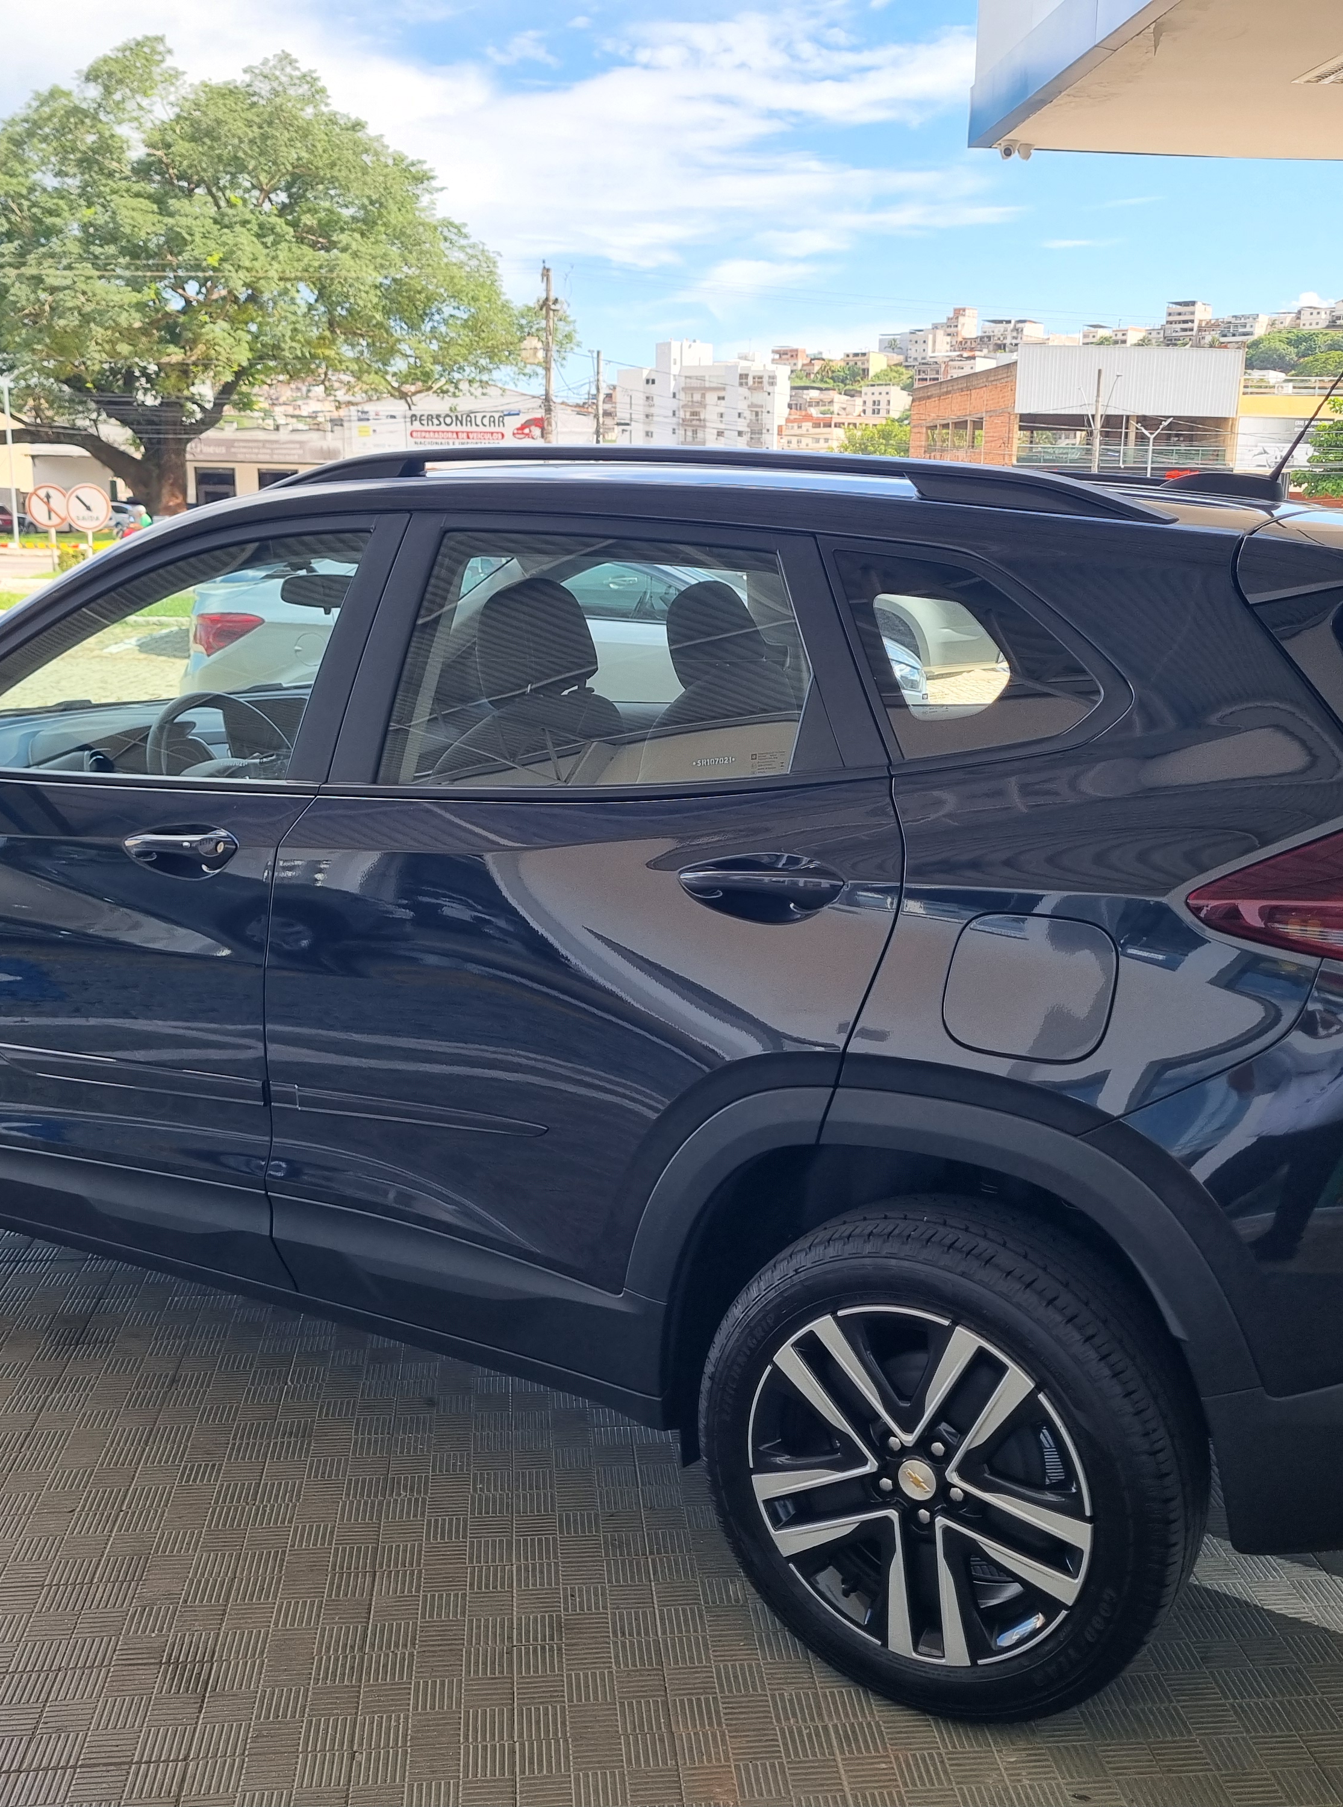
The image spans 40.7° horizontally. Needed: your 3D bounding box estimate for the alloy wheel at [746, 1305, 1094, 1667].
[{"bbox_3d":[0.352,0.733,2.394,0.472,0.472,0.175,8,14,29],"label":"alloy wheel"}]

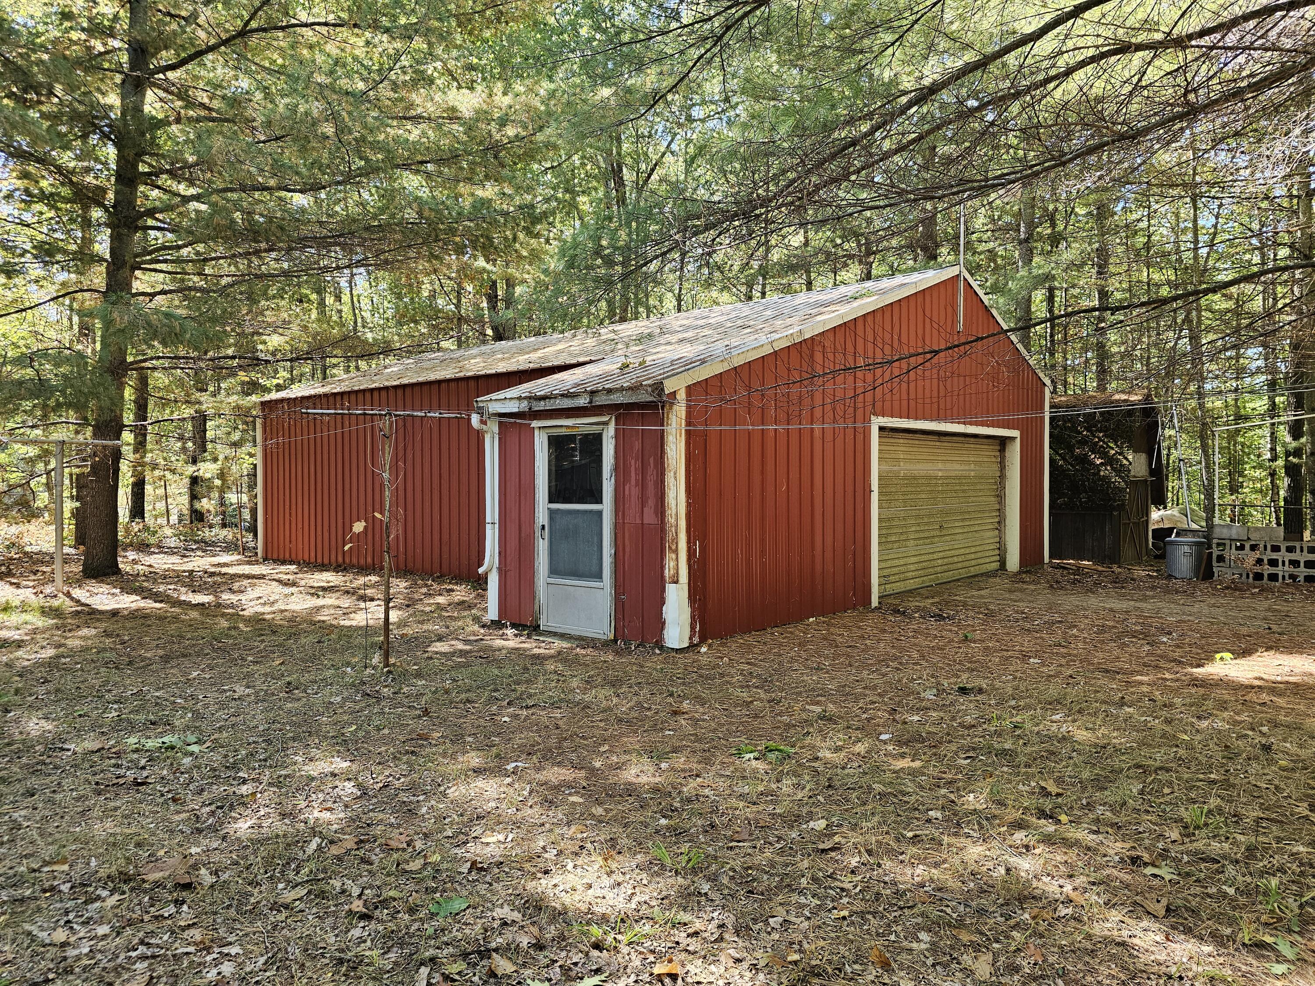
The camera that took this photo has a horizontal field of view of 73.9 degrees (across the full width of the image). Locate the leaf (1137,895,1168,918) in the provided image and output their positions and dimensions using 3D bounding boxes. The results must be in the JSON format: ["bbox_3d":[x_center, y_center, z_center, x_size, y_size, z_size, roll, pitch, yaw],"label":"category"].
[{"bbox_3d":[1.688,1.411,2.981,0.090,0.030,0.125,0,1,36],"label":"leaf"}]

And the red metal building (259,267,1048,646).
[{"bbox_3d":[-1.234,-0.991,15.274,12.591,4.424,10.511,1,1,40],"label":"red metal building"}]

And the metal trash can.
[{"bbox_3d":[7.712,0.926,12.745,0.550,0.610,0.550,0,1,0],"label":"metal trash can"}]

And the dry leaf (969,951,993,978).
[{"bbox_3d":[0.974,1.423,2.634,0.065,0.022,0.115,0,1,14],"label":"dry leaf"}]

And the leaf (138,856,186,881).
[{"bbox_3d":[-1.861,1.416,3.286,0.115,0.035,0.180,0,1,-6],"label":"leaf"}]

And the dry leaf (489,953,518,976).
[{"bbox_3d":[-0.467,1.427,2.640,0.075,0.025,0.110,-1,1,-38],"label":"dry leaf"}]

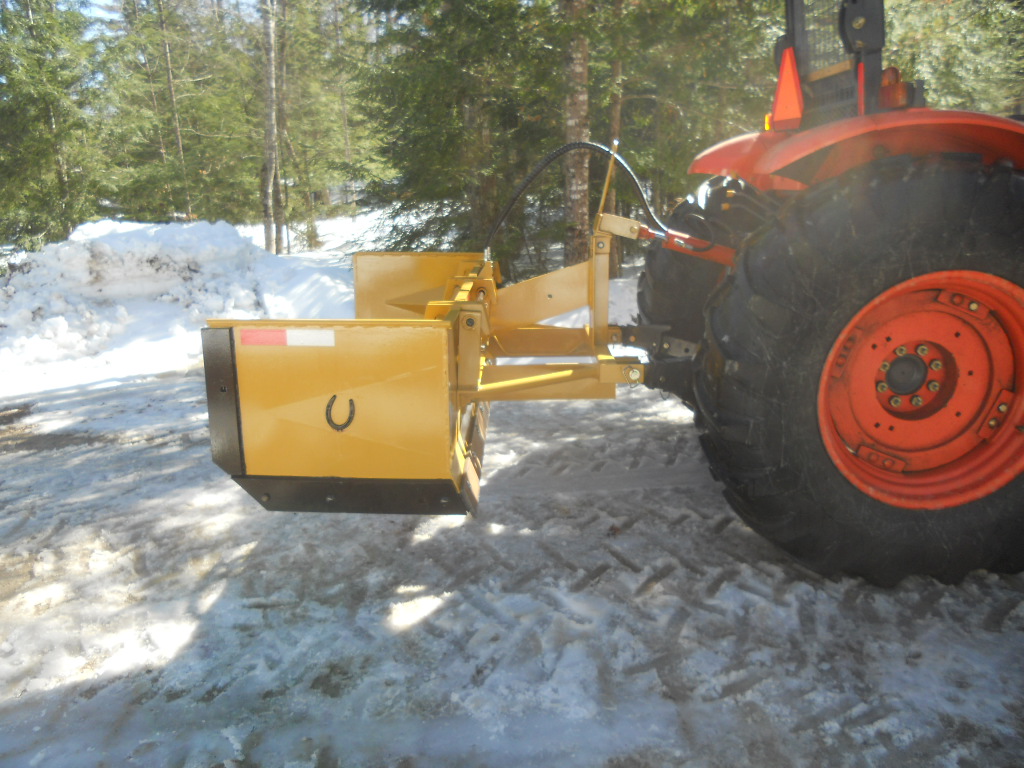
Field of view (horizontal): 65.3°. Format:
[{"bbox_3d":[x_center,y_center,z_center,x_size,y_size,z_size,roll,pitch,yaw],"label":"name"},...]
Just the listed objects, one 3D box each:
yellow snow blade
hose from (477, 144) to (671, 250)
[{"bbox_3d":[-0.217,-0.257,3.836,1.591,0.914,2.376,0,15,1],"label":"yellow snow blade"},{"bbox_3d":[0.318,-0.865,3.679,0.899,0.484,0.119,0,15,1],"label":"hose"}]

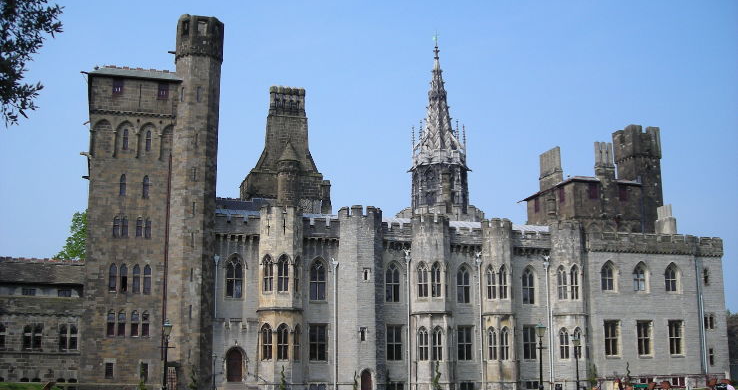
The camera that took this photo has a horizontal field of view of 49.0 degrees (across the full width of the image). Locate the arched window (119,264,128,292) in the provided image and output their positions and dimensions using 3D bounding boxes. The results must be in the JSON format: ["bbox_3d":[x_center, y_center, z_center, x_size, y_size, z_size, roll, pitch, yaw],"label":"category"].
[{"bbox_3d":[-16.735,5.698,55.299,0.555,1.972,0.300,3,-11,-15],"label":"arched window"}]

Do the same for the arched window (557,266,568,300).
[{"bbox_3d":[15.436,7.013,64.568,0.954,2.773,0.300,-5,-12,26],"label":"arched window"}]

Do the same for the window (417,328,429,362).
[{"bbox_3d":[4.030,11.006,59.988,0.960,2.508,0.300,-5,-12,26],"label":"window"}]

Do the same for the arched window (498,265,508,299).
[{"bbox_3d":[9.556,6.201,57.547,0.718,2.445,0.250,4,-12,-19],"label":"arched window"}]

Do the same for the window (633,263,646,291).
[{"bbox_3d":[22.475,6.801,67.210,1.233,2.404,0.300,3,-11,-15],"label":"window"}]

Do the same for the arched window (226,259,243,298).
[{"bbox_3d":[-8.727,5.368,52.516,1.037,2.747,0.250,4,-12,-19],"label":"arched window"}]

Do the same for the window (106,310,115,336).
[{"bbox_3d":[-16.432,8.163,51.616,0.485,1.717,0.300,3,-12,-17],"label":"window"}]

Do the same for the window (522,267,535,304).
[{"bbox_3d":[12.554,7.123,63.785,1.190,2.983,0.300,4,-11,-21],"label":"window"}]

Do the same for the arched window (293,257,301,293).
[{"bbox_3d":[-5.037,5.529,56.539,0.300,2.537,0.931,-5,-11,23],"label":"arched window"}]

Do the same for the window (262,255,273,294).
[{"bbox_3d":[-6.750,5.297,54.661,0.874,2.562,0.300,-6,-13,27],"label":"window"}]

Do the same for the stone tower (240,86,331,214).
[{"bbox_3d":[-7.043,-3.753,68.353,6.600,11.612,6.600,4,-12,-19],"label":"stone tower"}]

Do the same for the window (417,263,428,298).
[{"bbox_3d":[3.879,6.066,57.814,0.881,2.634,0.300,-6,-13,27],"label":"window"}]

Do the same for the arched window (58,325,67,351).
[{"bbox_3d":[-19.231,8.938,51.011,0.460,1.610,0.300,3,-12,-17],"label":"arched window"}]

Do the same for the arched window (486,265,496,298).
[{"bbox_3d":[8.756,6.203,57.566,0.734,2.441,0.250,-5,-12,25],"label":"arched window"}]

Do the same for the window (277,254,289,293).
[{"bbox_3d":[-5.912,5.414,55.710,0.851,2.574,0.300,4,-11,-21],"label":"window"}]

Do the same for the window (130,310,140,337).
[{"bbox_3d":[-14.991,8.266,52.043,0.543,1.699,0.300,3,-12,-17],"label":"window"}]

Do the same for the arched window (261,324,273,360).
[{"bbox_3d":[-6.916,9.984,54.948,0.861,2.435,0.300,-5,-11,23],"label":"arched window"}]

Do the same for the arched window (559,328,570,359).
[{"bbox_3d":[14.525,11.012,60.112,0.820,2.332,0.300,-6,-13,27],"label":"arched window"}]

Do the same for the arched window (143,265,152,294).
[{"bbox_3d":[-15.226,5.809,55.707,0.557,2.055,0.300,3,-11,-15],"label":"arched window"}]

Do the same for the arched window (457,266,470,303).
[{"bbox_3d":[6.731,6.371,57.805,1.062,2.739,0.250,4,-12,-19],"label":"arched window"}]

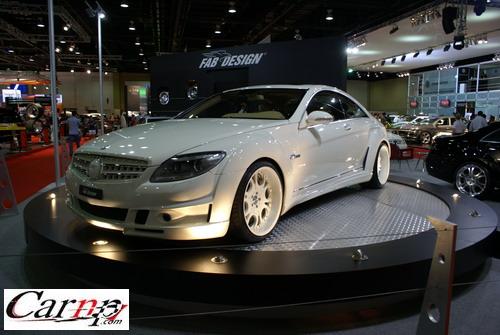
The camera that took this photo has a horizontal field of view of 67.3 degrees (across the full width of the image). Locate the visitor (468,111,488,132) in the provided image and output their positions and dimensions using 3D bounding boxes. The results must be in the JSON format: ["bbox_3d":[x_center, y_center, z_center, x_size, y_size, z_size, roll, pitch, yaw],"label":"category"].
[{"bbox_3d":[7.416,-0.979,12.315,0.520,1.710,0.330,4,9,25],"label":"visitor"}]

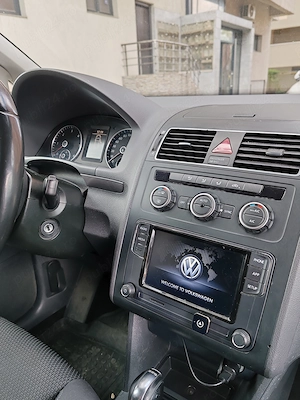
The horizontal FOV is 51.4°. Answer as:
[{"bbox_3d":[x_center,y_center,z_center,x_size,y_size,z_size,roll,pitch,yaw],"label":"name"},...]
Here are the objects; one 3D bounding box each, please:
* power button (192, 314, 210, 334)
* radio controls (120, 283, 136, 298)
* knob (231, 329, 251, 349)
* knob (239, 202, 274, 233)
[{"bbox_3d":[0.069,0.166,0.418,0.021,0.021,0.009,12,-2,34],"label":"power button"},{"bbox_3d":[-0.034,0.141,0.489,0.021,0.021,0.013,12,-2,34],"label":"radio controls"},{"bbox_3d":[0.112,0.173,0.388,0.021,0.021,0.013,12,-2,34],"label":"knob"},{"bbox_3d":[0.135,0.021,0.399,0.041,0.041,0.015,12,-10,34],"label":"knob"}]

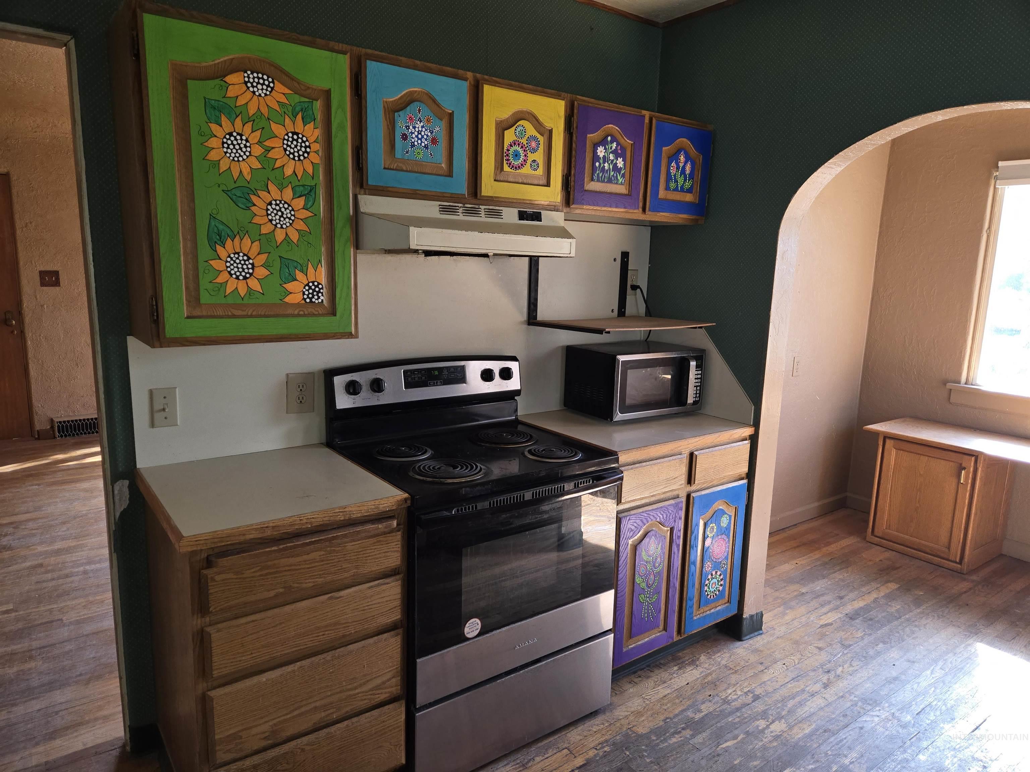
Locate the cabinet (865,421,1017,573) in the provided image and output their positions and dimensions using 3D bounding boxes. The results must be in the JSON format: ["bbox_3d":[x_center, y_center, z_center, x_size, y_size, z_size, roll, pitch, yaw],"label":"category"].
[{"bbox_3d":[2.397,0.600,3.885,0.491,0.667,0.548,-6,12,-35],"label":"cabinet"}]

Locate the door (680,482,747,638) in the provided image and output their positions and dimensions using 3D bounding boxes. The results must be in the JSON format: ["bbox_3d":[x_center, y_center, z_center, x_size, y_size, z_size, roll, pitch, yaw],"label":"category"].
[{"bbox_3d":[0.789,0.678,2.716,0.333,0.580,0.022,-6,12,-36],"label":"door"}]

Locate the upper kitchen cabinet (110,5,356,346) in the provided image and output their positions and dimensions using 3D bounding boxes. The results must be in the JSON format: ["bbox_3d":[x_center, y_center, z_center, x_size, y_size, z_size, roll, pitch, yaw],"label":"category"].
[{"bbox_3d":[-0.746,-0.528,1.874,0.536,0.796,0.331,-6,12,-36],"label":"upper kitchen cabinet"}]

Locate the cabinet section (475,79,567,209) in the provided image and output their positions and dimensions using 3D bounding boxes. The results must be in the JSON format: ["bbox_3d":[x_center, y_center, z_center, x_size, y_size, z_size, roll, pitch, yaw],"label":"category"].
[{"bbox_3d":[0.021,-0.775,2.225,0.341,0.348,0.020,-6,12,-35],"label":"cabinet section"}]

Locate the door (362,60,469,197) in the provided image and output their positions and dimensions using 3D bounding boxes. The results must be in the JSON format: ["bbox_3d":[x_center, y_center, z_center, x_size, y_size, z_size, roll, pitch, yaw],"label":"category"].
[{"bbox_3d":[-0.287,-0.746,2.009,0.340,0.349,0.022,-6,12,-36],"label":"door"}]

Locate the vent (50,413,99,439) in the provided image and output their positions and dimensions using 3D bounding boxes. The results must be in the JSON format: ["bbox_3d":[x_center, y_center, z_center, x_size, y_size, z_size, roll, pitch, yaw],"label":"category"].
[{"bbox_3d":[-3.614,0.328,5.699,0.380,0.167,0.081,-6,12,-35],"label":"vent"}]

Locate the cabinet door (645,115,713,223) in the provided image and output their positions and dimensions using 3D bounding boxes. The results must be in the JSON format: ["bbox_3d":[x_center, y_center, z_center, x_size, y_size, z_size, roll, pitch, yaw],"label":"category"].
[{"bbox_3d":[0.644,-0.844,2.681,0.339,0.349,0.022,-6,12,-36],"label":"cabinet door"}]

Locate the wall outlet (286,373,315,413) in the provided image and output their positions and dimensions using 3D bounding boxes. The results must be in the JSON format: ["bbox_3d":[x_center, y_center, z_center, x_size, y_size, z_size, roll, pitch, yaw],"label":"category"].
[{"bbox_3d":[-0.686,0.025,2.201,0.090,0.131,0.012,-6,13,-36],"label":"wall outlet"}]

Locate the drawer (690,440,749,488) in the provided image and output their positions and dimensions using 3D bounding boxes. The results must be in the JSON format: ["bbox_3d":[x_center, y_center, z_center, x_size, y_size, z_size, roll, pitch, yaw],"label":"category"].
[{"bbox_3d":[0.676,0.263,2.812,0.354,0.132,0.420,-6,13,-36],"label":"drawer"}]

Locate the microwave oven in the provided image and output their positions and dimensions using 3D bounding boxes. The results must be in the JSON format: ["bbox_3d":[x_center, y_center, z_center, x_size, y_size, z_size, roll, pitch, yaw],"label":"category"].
[{"bbox_3d":[0.507,-0.024,2.892,0.500,0.272,0.335,-5,13,-34],"label":"microwave oven"}]

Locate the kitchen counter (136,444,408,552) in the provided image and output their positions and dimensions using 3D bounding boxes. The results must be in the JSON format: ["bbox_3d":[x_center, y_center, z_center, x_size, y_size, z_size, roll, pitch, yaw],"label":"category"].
[{"bbox_3d":[-0.692,0.283,1.916,0.563,0.036,0.618,-6,12,-35],"label":"kitchen counter"}]

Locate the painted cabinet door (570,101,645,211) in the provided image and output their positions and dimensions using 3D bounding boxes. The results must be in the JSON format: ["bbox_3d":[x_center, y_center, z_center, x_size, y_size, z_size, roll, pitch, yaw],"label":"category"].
[{"bbox_3d":[0.336,-0.812,2.458,0.341,0.349,0.022,-6,12,-36],"label":"painted cabinet door"}]

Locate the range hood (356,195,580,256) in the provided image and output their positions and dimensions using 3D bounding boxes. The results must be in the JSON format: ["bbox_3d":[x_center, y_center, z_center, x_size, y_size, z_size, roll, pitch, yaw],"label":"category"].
[{"bbox_3d":[-0.189,-0.508,2.218,0.760,0.164,0.479,-6,12,-35],"label":"range hood"}]

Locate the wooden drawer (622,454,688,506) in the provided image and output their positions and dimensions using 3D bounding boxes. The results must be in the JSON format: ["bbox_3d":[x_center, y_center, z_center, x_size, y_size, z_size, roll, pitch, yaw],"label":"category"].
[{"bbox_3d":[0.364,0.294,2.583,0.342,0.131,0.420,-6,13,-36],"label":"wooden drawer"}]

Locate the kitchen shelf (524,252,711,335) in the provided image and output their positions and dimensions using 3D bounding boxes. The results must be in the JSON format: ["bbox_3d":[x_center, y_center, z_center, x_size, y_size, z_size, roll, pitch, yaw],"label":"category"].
[{"bbox_3d":[0.442,-0.390,2.747,0.667,0.306,0.412,-6,12,-35],"label":"kitchen shelf"}]

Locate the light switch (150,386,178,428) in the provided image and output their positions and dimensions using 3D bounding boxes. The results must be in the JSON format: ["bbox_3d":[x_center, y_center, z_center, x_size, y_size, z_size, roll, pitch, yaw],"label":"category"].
[{"bbox_3d":[-1.005,0.064,1.967,0.071,0.113,0.015,-6,13,-36],"label":"light switch"}]

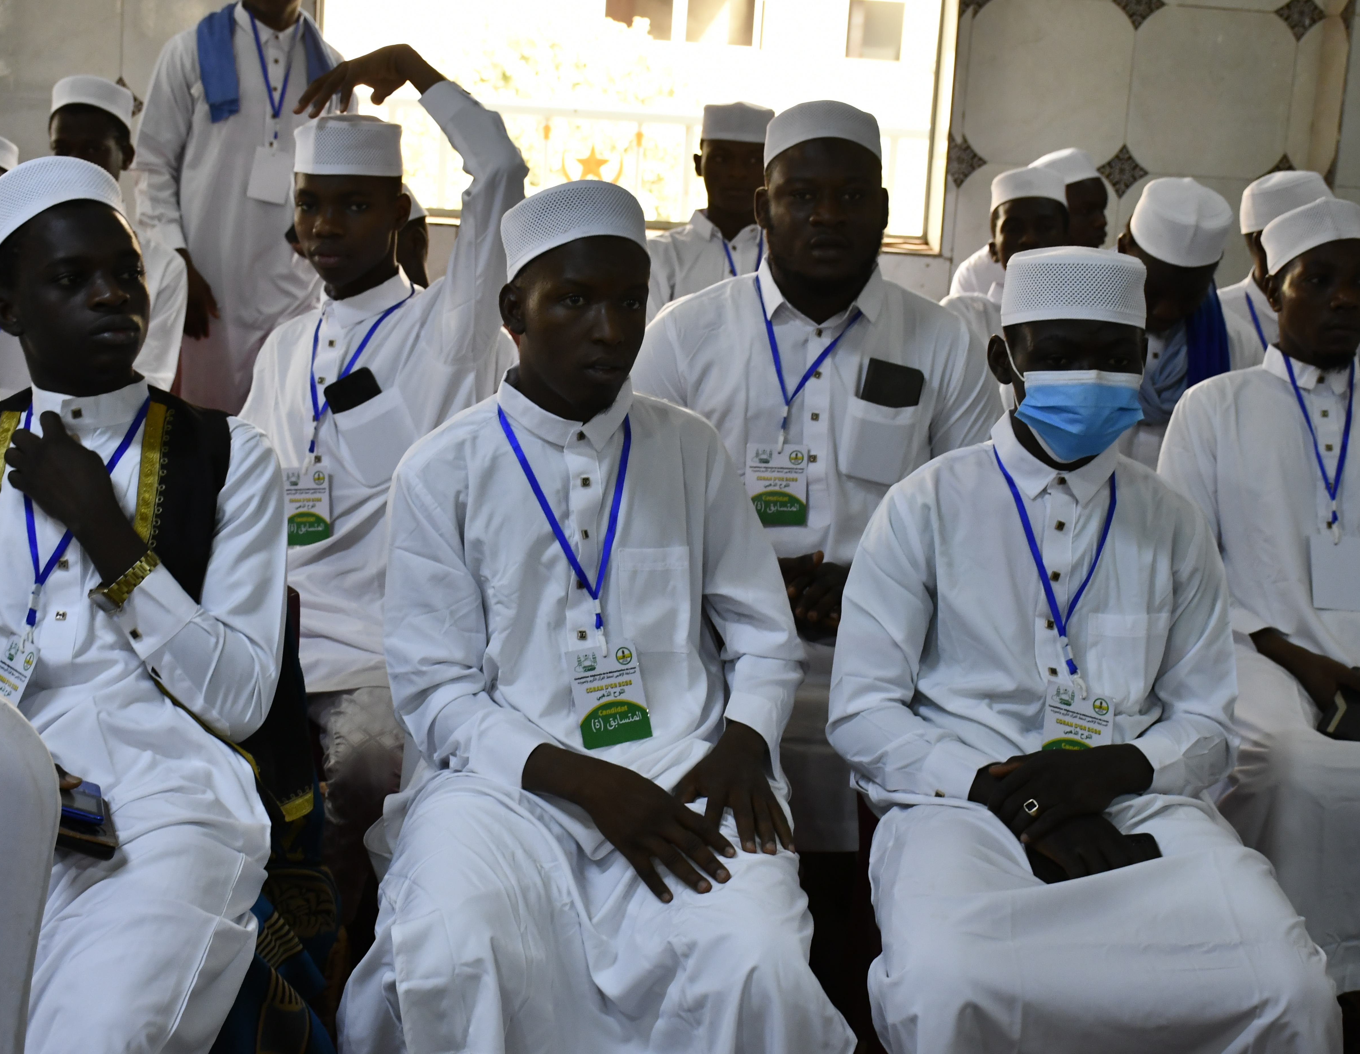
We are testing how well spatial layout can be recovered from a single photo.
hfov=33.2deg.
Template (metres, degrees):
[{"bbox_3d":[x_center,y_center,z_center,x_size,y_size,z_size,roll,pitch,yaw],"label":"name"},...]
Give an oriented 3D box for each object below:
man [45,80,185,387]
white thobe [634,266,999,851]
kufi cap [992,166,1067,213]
[{"bbox_3d":[-1.190,-0.230,4.628,0.500,1.350,0.720,4,11,8],"label":"man"},{"bbox_3d":[0.195,0.011,3.286,0.560,0.790,0.700,3,11,2],"label":"white thobe"},{"bbox_3d":[0.760,-0.741,4.980,0.167,0.088,0.185,1,-7,-8],"label":"kufi cap"}]

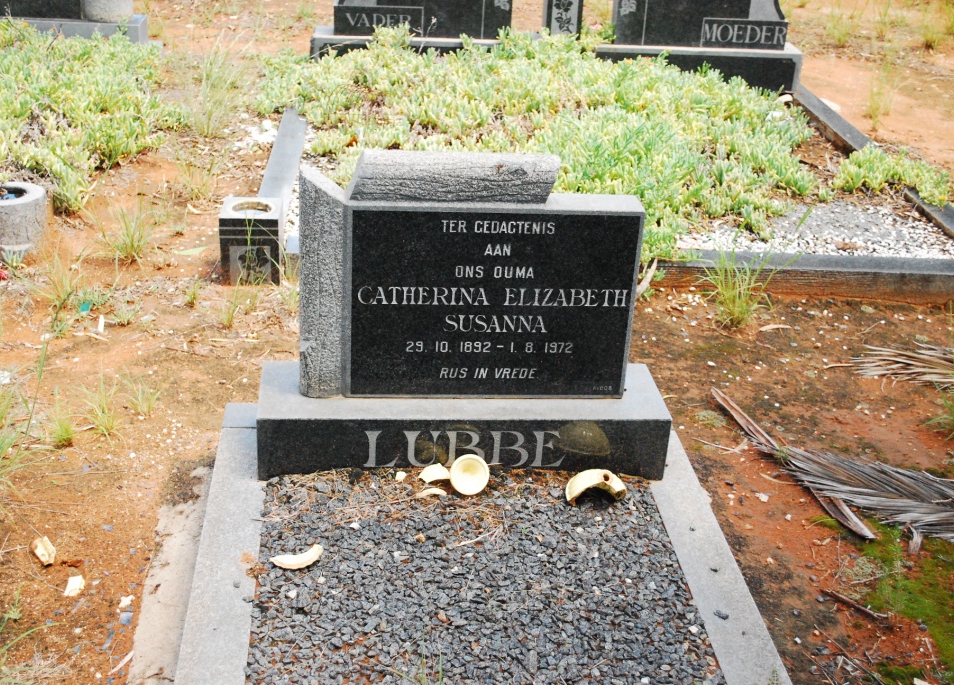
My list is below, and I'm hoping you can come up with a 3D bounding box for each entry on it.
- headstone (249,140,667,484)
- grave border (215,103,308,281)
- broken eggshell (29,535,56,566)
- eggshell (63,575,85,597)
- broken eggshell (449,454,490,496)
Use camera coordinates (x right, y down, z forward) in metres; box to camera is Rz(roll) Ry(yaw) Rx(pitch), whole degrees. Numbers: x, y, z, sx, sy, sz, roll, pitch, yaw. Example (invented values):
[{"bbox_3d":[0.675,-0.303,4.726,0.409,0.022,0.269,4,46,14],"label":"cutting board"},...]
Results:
[{"bbox_3d":[-0.019,-0.064,2.495,0.860,0.672,0.251,0,27,-6],"label":"headstone"},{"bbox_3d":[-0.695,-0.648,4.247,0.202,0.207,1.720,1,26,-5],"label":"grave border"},{"bbox_3d":[-0.843,0.405,2.322,0.043,0.026,0.062,-14,31,-31],"label":"broken eggshell"},{"bbox_3d":[-0.754,0.456,2.239,0.034,0.018,0.043,6,26,4],"label":"eggshell"},{"bbox_3d":[-0.013,0.277,2.492,0.082,0.082,0.039,4,-7,0],"label":"broken eggshell"}]

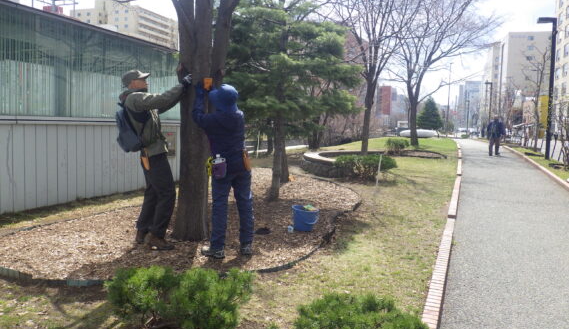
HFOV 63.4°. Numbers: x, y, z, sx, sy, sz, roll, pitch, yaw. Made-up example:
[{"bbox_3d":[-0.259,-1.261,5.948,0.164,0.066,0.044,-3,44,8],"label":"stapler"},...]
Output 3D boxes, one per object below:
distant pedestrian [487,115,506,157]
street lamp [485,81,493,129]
[{"bbox_3d":[8.981,-1.216,19.500,0.720,1.740,0.450,2,5,17],"label":"distant pedestrian"},{"bbox_3d":[18.614,-4.973,42.000,0.750,5.700,0.250,2,5,17],"label":"street lamp"}]

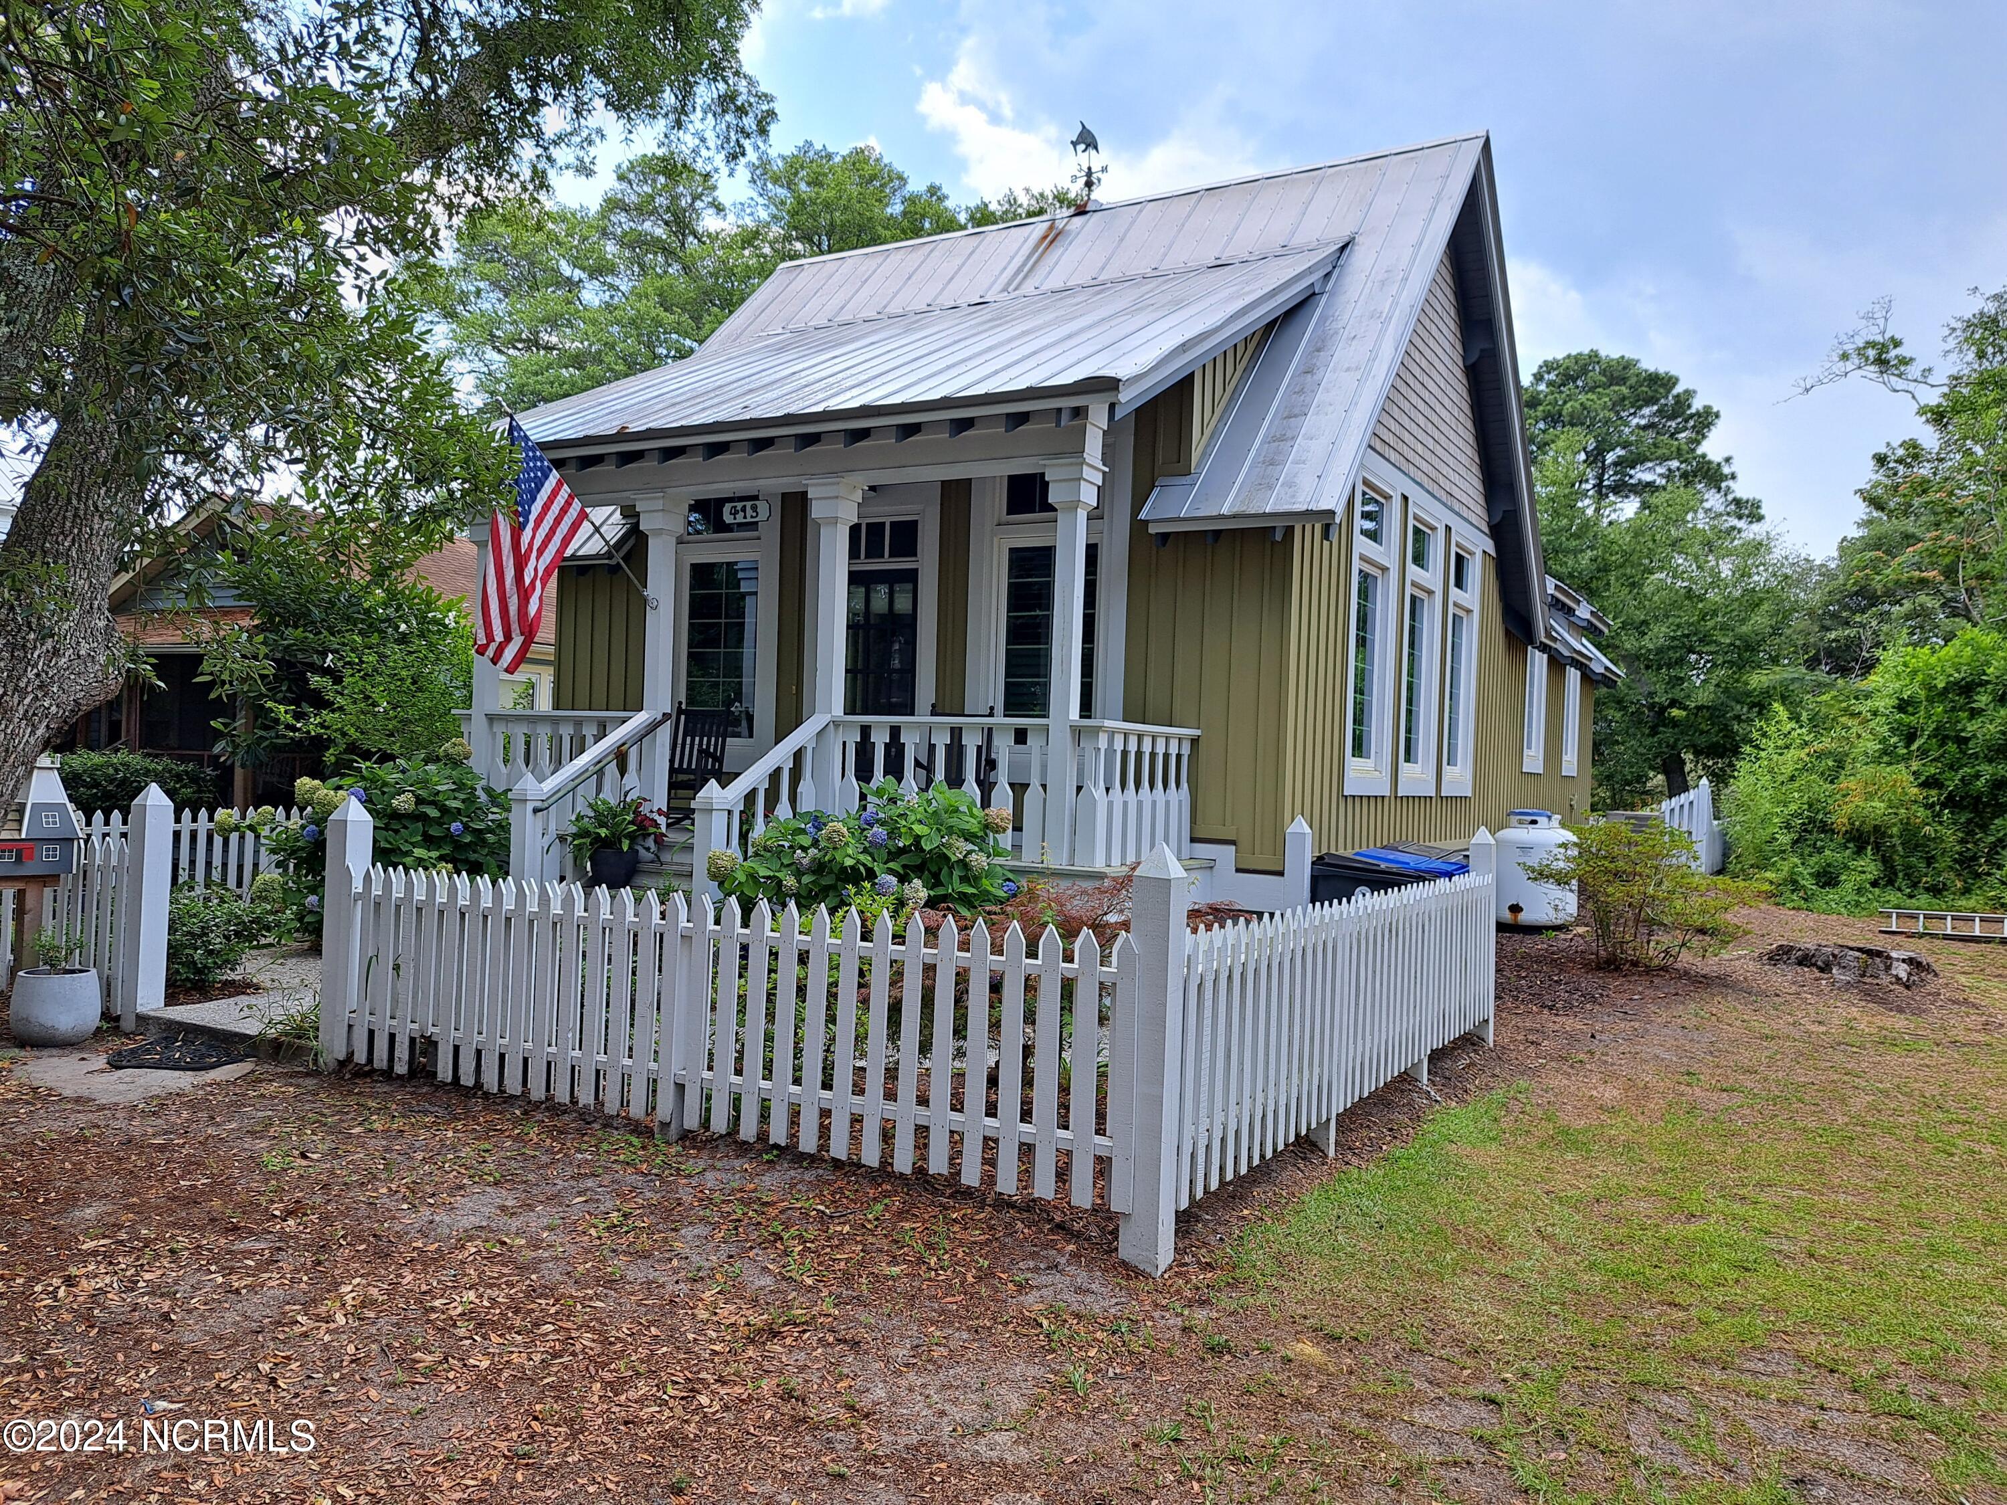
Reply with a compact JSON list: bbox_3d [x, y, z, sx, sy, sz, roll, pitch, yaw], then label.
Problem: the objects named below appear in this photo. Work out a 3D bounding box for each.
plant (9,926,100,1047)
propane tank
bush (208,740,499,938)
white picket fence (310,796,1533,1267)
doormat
[{"bbox_3d":[-4.959,1.222,7.280,0.480,0.620,0.480,1,-1,30],"label":"plant"},{"bbox_3d":[4.980,1.084,13.000,0.790,1.120,0.790,1,-1,30],"label":"propane tank"},{"bbox_3d":[-4.511,0.635,9.800,1.800,1.500,1.500,1,-1,30],"label":"bush"},{"bbox_3d":[-0.022,1.064,7.971,4.450,1.450,5.450,1,-1,30],"label":"white picket fence"},{"bbox_3d":[-4.146,1.512,6.945,0.800,0.020,0.500,1,-1,30],"label":"doormat"}]

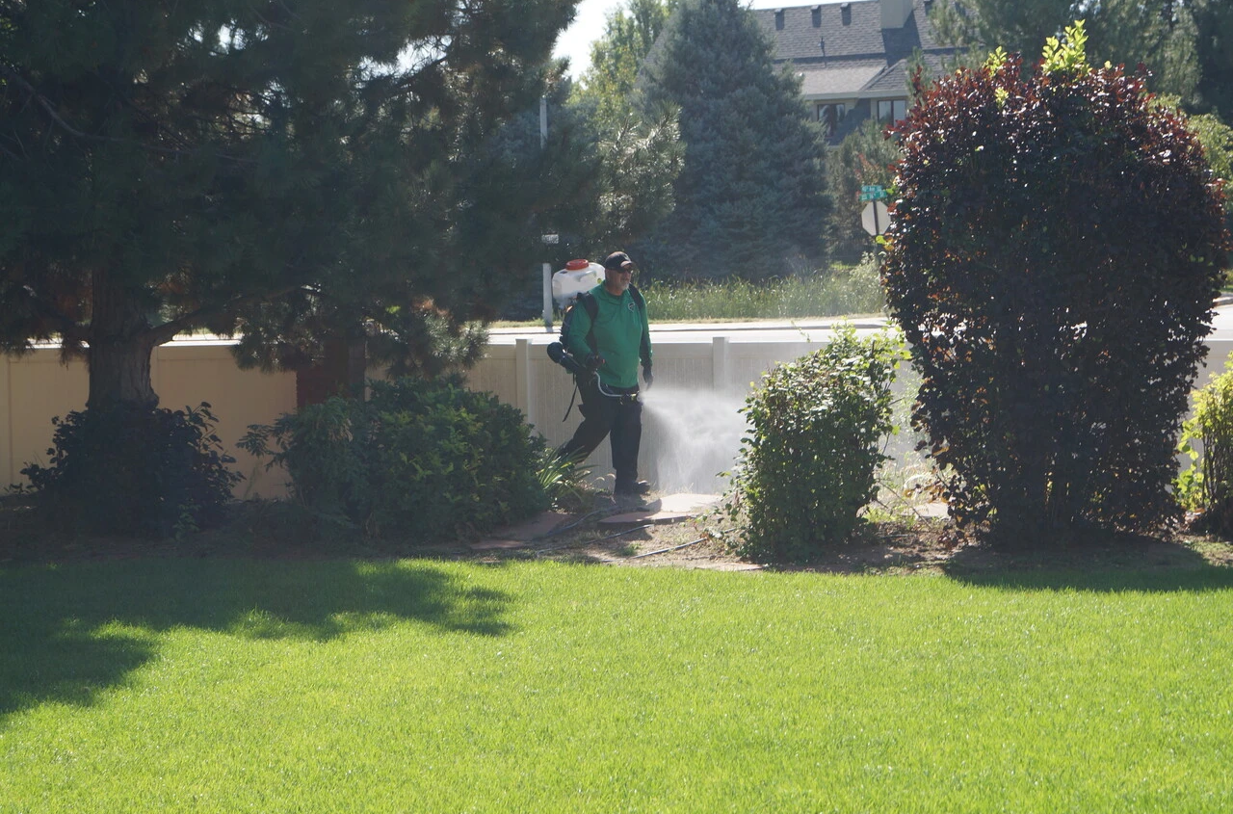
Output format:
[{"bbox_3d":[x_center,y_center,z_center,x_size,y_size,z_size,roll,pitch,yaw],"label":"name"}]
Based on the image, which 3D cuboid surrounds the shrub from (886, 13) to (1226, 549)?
[{"bbox_3d":[2.820,-0.800,18.000,2.200,3.200,2.000,-1,3,0],"label":"shrub"}]

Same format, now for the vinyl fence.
[{"bbox_3d":[-0.300,0.080,23.400,11.000,1.260,0.120,0,3,14],"label":"vinyl fence"}]

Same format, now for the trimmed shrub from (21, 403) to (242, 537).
[{"bbox_3d":[-3.250,0.380,18.800,1.450,0.900,1.250,-1,3,0],"label":"trimmed shrub"}]

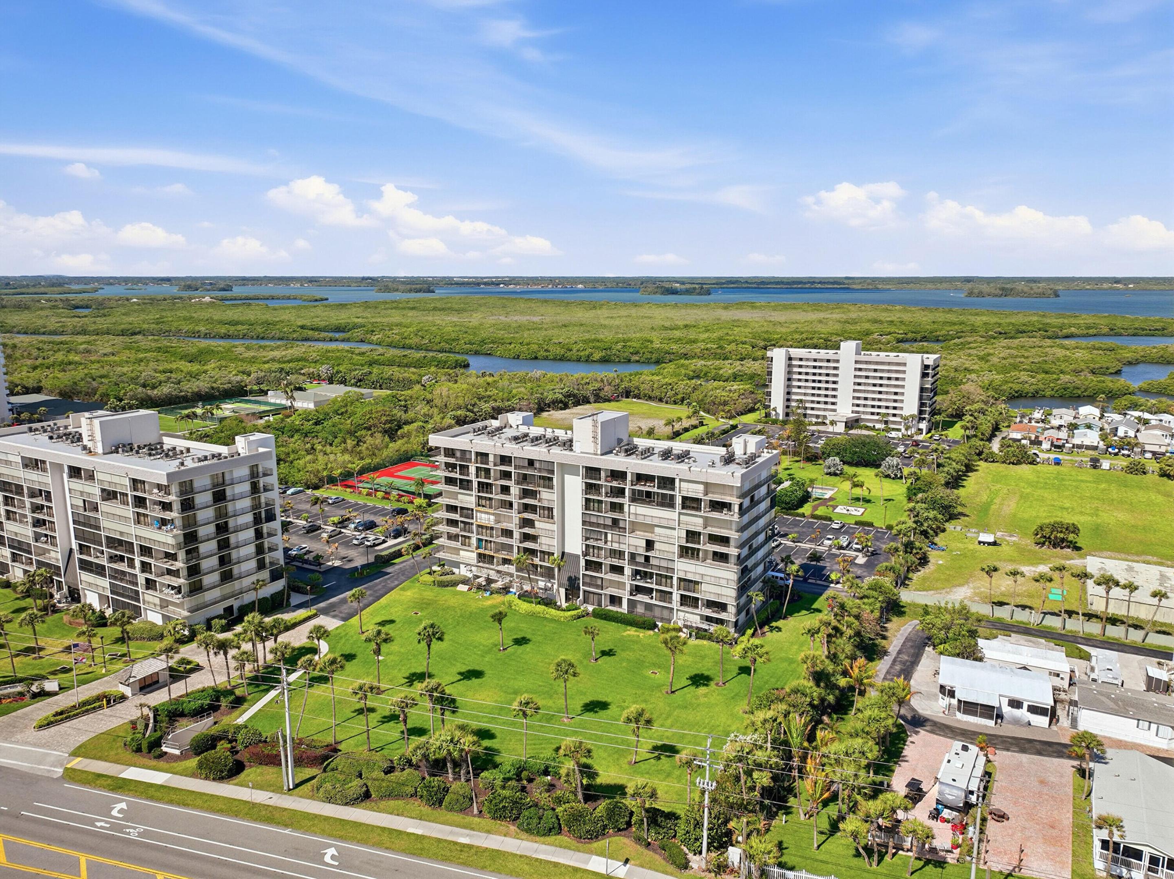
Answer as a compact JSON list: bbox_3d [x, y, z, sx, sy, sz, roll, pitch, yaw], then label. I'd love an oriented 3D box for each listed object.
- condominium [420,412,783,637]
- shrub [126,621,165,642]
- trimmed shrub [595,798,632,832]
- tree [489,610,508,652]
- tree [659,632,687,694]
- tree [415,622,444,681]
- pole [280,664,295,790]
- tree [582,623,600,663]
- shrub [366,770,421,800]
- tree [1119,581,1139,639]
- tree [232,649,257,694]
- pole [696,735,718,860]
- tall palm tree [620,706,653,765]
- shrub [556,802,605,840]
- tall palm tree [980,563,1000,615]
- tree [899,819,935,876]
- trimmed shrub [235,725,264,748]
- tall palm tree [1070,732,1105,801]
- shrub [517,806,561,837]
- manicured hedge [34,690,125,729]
[{"bbox_3d":[2.187,10.968,143.579,58.875,29.200,20.500,7,13,29],"label":"condominium"},{"bbox_3d":[-66.745,28.944,123.350,6.209,2.080,4.222,3,12,16],"label":"shrub"},{"bbox_3d":[2.690,37.499,81.805,3.423,1.861,3.423,0,12,0],"label":"trimmed shrub"},{"bbox_3d":[-12.492,27.639,117.773,2.400,6.100,2.300,0,11,0],"label":"tree"},{"bbox_3d":[11.129,29.029,105.232,3.300,8.350,3.100,0,11,0],"label":"tree"},{"bbox_3d":[-20.094,28.268,104.837,3.400,10.000,3.200,0,11,0],"label":"tree"},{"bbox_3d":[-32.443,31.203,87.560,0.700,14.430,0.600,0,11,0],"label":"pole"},{"bbox_3d":[0.646,28.896,115.143,2.199,5.414,2.199,0,12,0],"label":"tree"},{"bbox_3d":[-20.799,37.554,88.568,5.500,1.600,3.600,2,12,8],"label":"shrub"},{"bbox_3d":[79.993,25.458,120.737,3.000,9.200,2.900,0,11,0],"label":"tree"},{"bbox_3d":[-44.371,30.334,105.763,2.890,6.291,2.890,0,12,0],"label":"tree"},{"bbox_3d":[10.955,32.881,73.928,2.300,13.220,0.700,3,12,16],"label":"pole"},{"bbox_3d":[5.763,33.783,92.993,3.700,7.280,3.700,0,11,0],"label":"tall palm tree"},{"bbox_3d":[-0.611,37.243,80.272,4.600,2.150,3.600,3,12,16],"label":"shrub"},{"bbox_3d":[63.567,23.955,128.920,3.000,8.900,2.900,0,11,0],"label":"tall palm tree"},{"bbox_3d":[29.862,37.284,73.911,3.003,5.452,3.003,0,12,0],"label":"tree"},{"bbox_3d":[-39.831,34.800,95.807,2.954,1.518,2.954,0,12,0],"label":"trimmed shrub"},{"bbox_3d":[51.583,33.965,84.433,3.144,7.792,3.144,0,12,0],"label":"tall palm tree"},{"bbox_3d":[-4.787,37.758,80.778,4.457,1.786,2.941,3,12,16],"label":"shrub"},{"bbox_3d":[-64.055,33.774,102.827,10.000,0.850,2.680,-11,16,-43],"label":"manicured hedge"}]

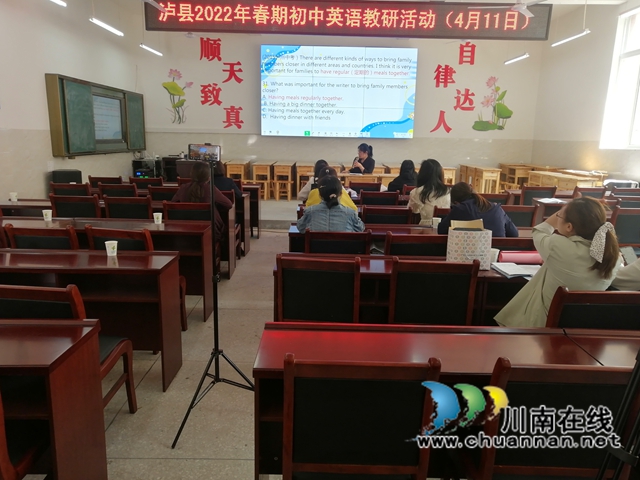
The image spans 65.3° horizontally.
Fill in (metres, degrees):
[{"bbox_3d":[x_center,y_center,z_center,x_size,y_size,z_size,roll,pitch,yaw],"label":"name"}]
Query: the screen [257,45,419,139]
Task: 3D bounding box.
[{"bbox_3d":[0.435,-3.468,11.748,3.640,2.050,0.100,1,11,-1],"label":"screen"}]

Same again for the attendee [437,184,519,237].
[{"bbox_3d":[1.160,0.170,3.746,0.571,1.182,0.739,1,12,-4],"label":"attendee"}]

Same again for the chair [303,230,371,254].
[{"bbox_3d":[0.121,0.324,3.824,0.470,0.905,0.550,1,11,0],"label":"chair"}]

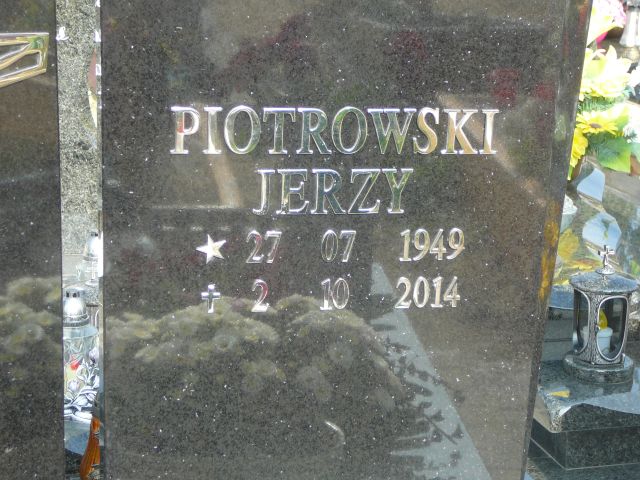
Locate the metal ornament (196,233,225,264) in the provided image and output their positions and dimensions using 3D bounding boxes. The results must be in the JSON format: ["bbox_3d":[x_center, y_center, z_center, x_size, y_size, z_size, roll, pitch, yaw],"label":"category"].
[{"bbox_3d":[-0.143,0.013,2.000,0.040,0.040,0.008,-1,16,-9],"label":"metal ornament"}]

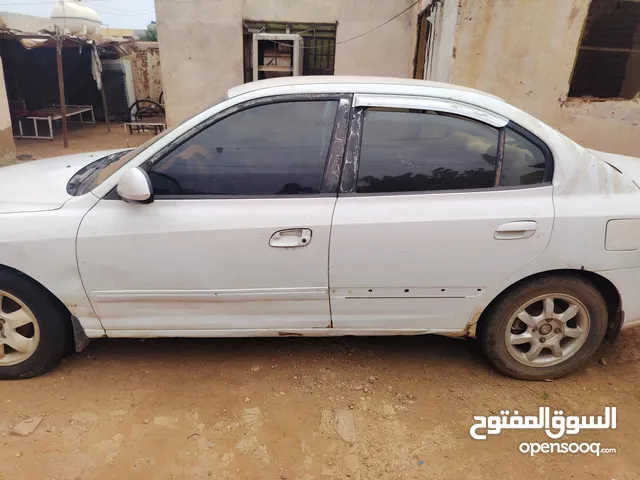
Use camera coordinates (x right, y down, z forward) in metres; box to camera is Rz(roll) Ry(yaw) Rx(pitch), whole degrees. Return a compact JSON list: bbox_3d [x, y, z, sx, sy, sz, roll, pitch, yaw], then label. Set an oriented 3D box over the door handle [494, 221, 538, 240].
[{"bbox_3d":[0.865,-0.042,1.954,0.190,0.082,0.050,1,16,-2],"label":"door handle"}]

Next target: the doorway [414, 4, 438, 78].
[{"bbox_3d":[1.170,-1.530,5.306,0.150,2.190,0.950,3,20,3],"label":"doorway"}]

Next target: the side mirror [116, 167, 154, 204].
[{"bbox_3d":[-0.722,-0.210,1.749,0.138,0.132,0.175,1,20,-2],"label":"side mirror"}]

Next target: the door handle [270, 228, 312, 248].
[{"bbox_3d":[-0.128,-0.008,1.929,0.190,0.085,0.050,1,16,-2],"label":"door handle"}]

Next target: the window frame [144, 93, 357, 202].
[{"bbox_3d":[-0.314,-0.410,1.921,0.920,0.460,0.105,1,-4,-2],"label":"window frame"}]

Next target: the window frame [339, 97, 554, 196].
[{"bbox_3d":[0.551,-0.403,1.956,0.940,0.455,0.105,1,-4,-2],"label":"window frame"}]

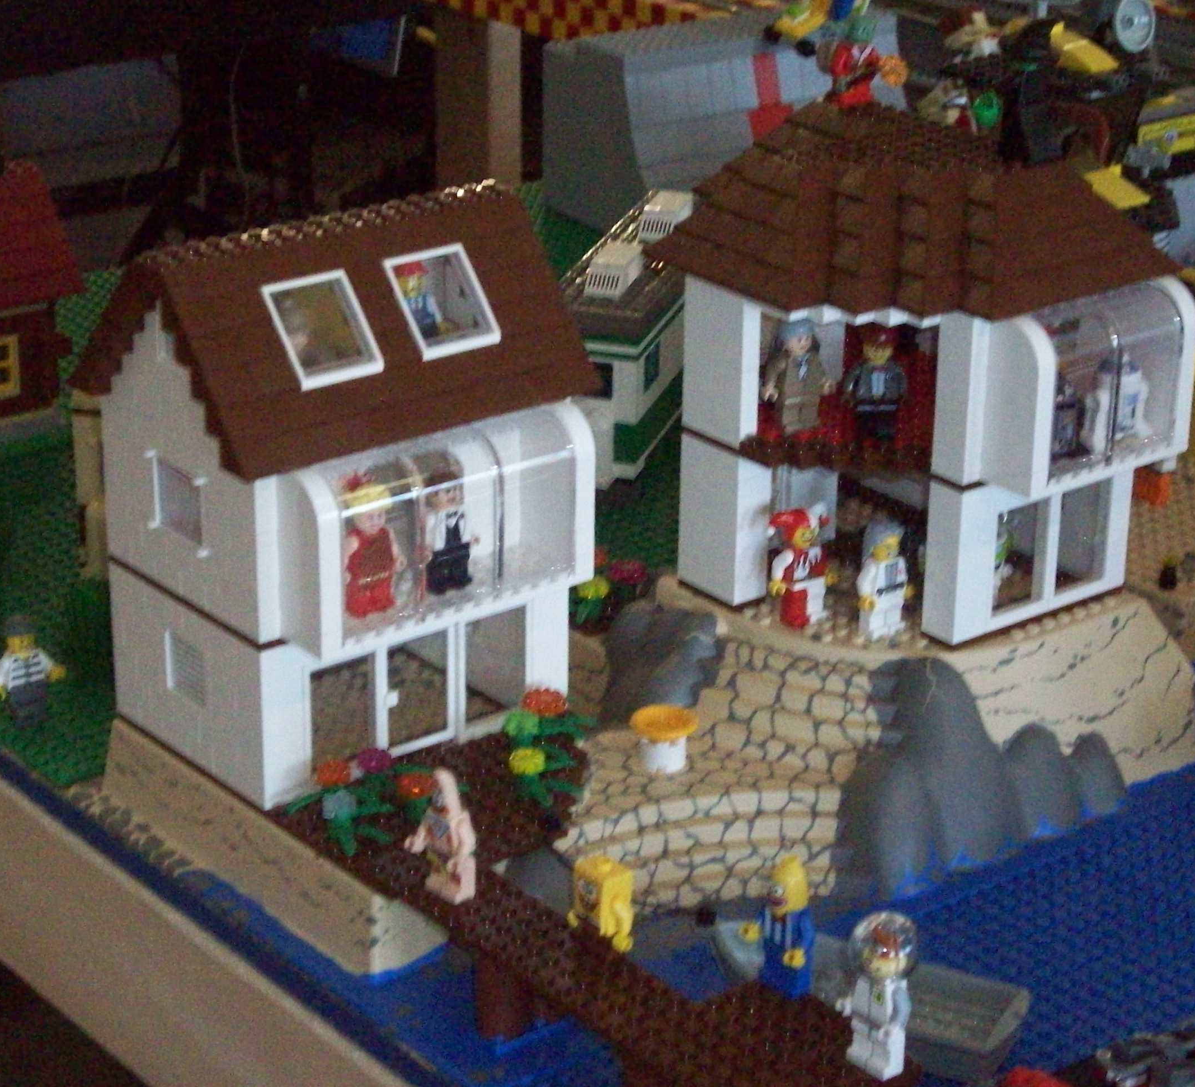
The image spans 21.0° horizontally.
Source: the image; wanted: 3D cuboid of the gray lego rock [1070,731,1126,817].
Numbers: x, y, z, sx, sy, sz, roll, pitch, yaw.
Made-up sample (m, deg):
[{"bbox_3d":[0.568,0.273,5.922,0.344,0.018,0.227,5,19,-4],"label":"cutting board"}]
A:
[{"bbox_3d":[0.179,0.080,1.154,0.026,0.023,0.022,-16,28,-36],"label":"gray lego rock"}]

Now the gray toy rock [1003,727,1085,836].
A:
[{"bbox_3d":[0.157,0.081,1.138,0.030,0.032,0.027,-16,28,-36],"label":"gray toy rock"}]

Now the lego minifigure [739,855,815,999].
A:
[{"bbox_3d":[0.053,0.114,0.963,0.018,0.043,0.025,-16,28,-36],"label":"lego minifigure"}]

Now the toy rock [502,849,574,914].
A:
[{"bbox_3d":[-0.016,0.114,1.059,0.036,0.026,0.021,-16,28,-36],"label":"toy rock"}]

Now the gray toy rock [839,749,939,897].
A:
[{"bbox_3d":[0.098,0.093,1.095,0.038,0.041,0.031,-16,28,-36],"label":"gray toy rock"}]

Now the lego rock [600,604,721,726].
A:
[{"bbox_3d":[0.023,0.041,1.169,0.042,0.029,0.044,-16,28,-36],"label":"lego rock"}]

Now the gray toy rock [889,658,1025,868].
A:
[{"bbox_3d":[0.125,0.074,1.118,0.042,0.060,0.045,-16,28,-36],"label":"gray toy rock"}]

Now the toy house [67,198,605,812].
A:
[{"bbox_3d":[-0.085,-0.022,1.108,0.144,0.181,0.128,-16,28,-36],"label":"toy house"}]

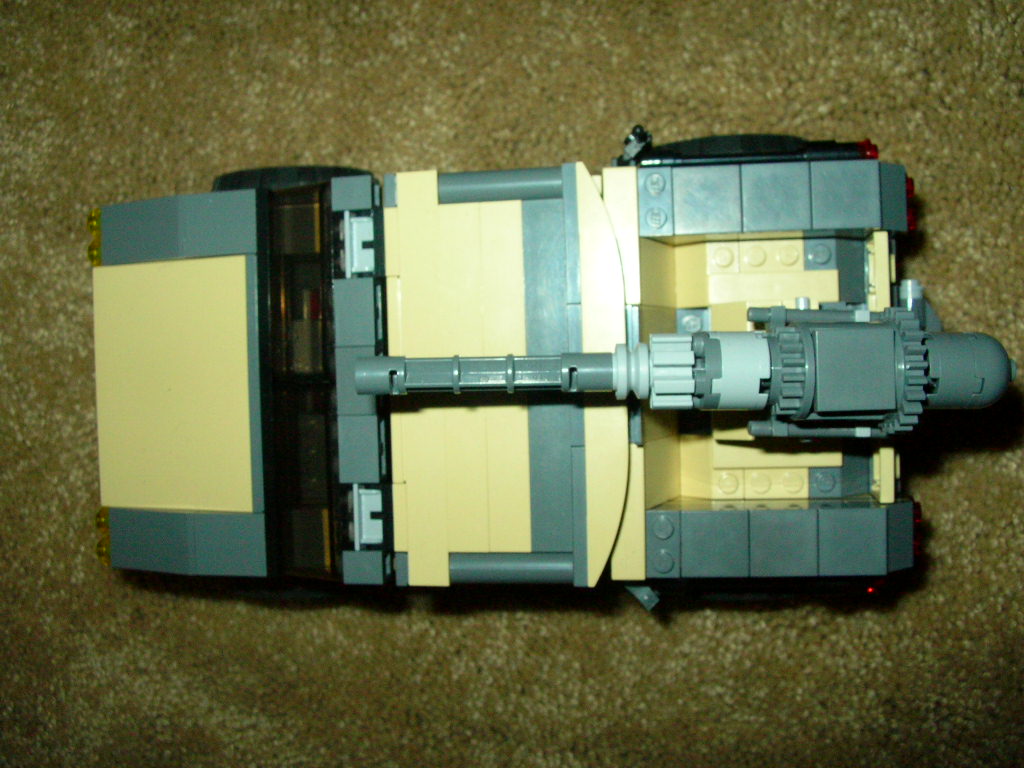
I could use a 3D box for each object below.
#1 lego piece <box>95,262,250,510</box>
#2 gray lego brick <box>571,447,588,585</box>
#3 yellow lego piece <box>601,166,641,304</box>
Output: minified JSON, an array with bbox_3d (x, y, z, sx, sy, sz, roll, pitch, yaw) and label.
[{"bbox_3d":[-0.087,0.000,0.272,0.048,0.010,0.064,-1,91,9],"label":"lego piece"},{"bbox_3d":[0.015,0.030,0.246,0.003,0.007,0.032,-1,91,1],"label":"gray lego brick"},{"bbox_3d":[0.026,-0.034,0.249,0.008,0.005,0.032,-1,91,2],"label":"yellow lego piece"}]

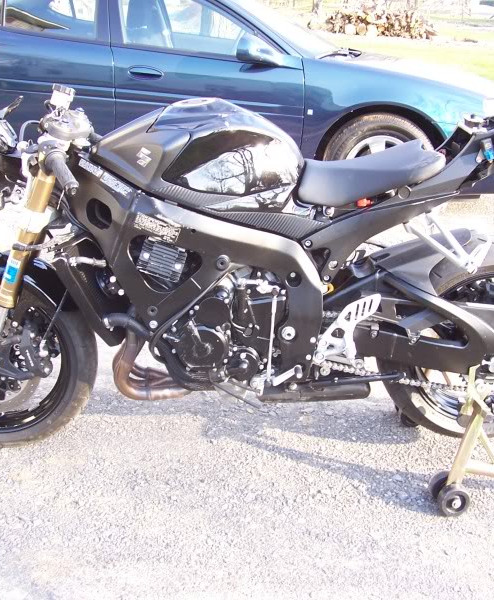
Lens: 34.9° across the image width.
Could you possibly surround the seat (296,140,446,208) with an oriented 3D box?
[{"bbox_3d":[0.313,-0.346,2.103,0.380,0.160,0.265,1,21,-3],"label":"seat"}]

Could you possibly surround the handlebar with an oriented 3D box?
[{"bbox_3d":[-0.431,-0.298,1.852,0.042,0.042,0.171,-9,44,-27],"label":"handlebar"}]

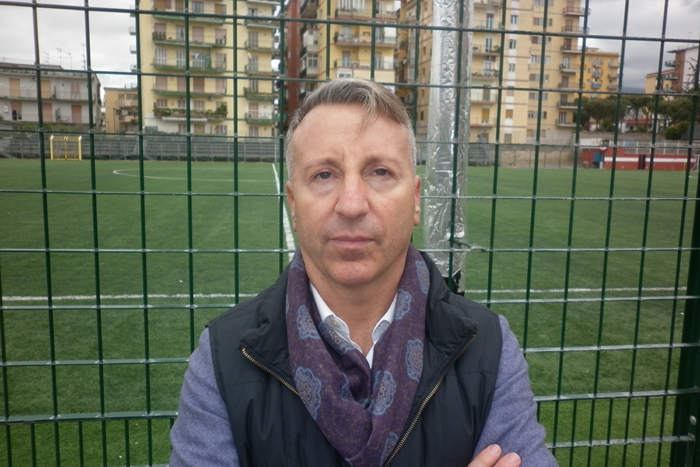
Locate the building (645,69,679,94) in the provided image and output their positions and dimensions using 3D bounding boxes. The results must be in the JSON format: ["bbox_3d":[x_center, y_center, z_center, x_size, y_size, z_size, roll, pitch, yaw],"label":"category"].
[{"bbox_3d":[90.610,-33.760,155.580,12.000,20.750,15.000,-1,8,-17],"label":"building"}]

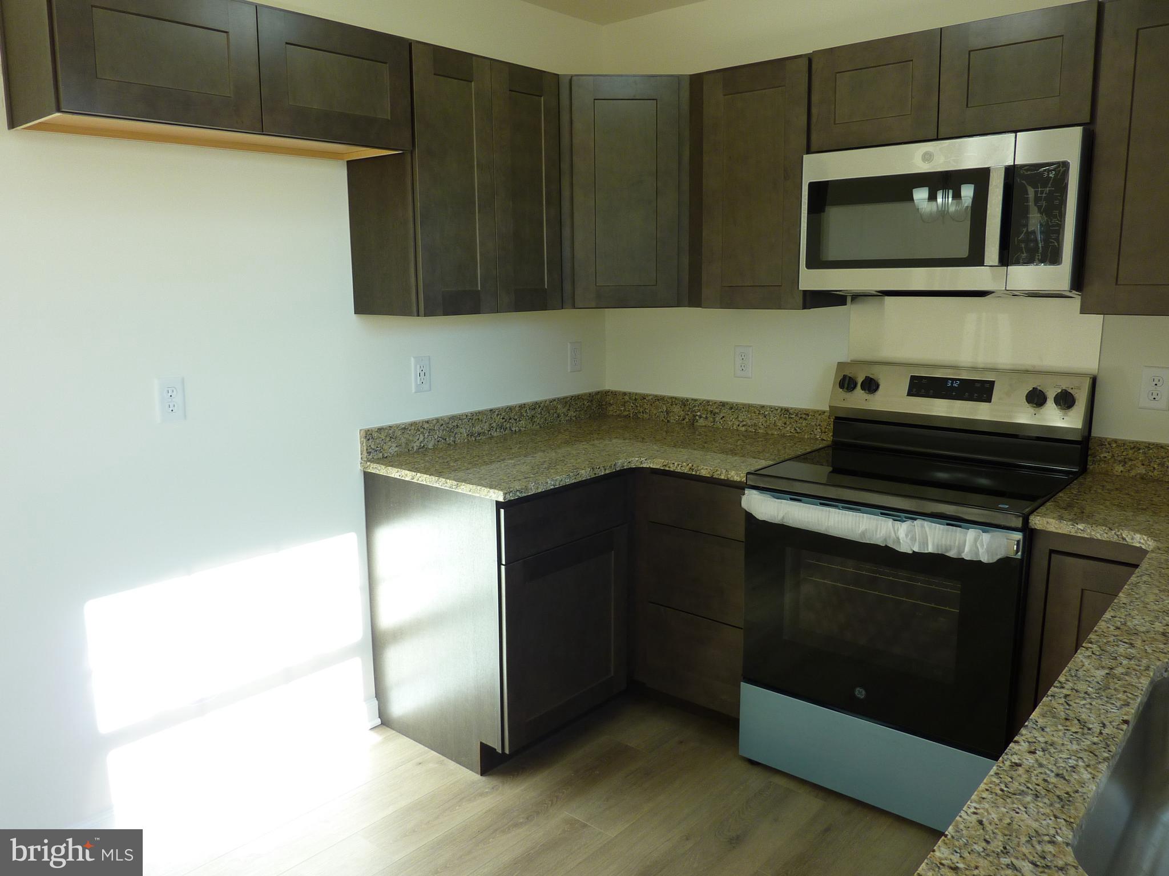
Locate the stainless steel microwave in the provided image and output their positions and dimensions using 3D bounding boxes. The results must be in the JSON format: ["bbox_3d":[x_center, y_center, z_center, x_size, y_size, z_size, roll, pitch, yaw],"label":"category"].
[{"bbox_3d":[1.065,-0.637,2.470,0.759,0.409,0.389,8,14,39],"label":"stainless steel microwave"}]

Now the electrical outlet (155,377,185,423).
[{"bbox_3d":[-1.091,-0.100,2.218,0.010,0.117,0.073,8,14,39],"label":"electrical outlet"}]

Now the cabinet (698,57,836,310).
[{"bbox_3d":[0.645,-0.825,2.832,0.384,0.763,0.325,8,14,39],"label":"cabinet"}]

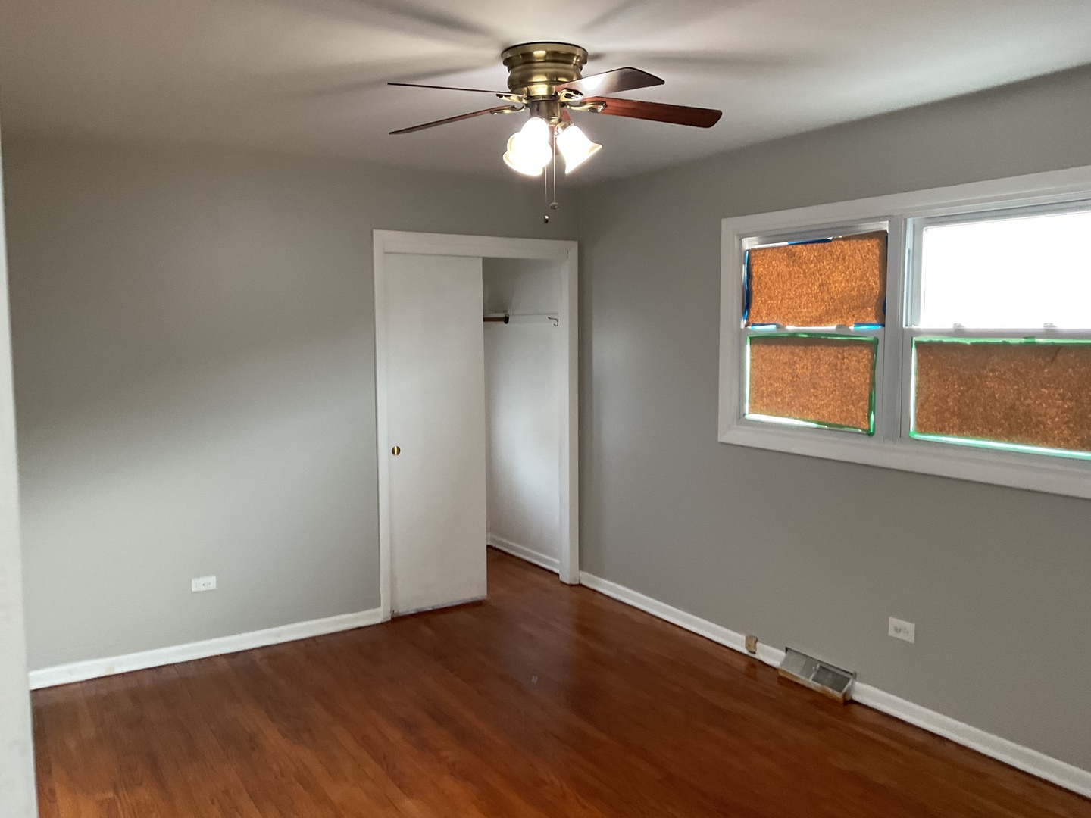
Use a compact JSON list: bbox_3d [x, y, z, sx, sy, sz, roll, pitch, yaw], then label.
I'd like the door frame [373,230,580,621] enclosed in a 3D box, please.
[{"bbox_3d":[-0.381,0.077,5.240,1.290,2.100,0.140,-4,6,-32],"label":"door frame"}]

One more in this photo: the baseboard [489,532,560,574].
[{"bbox_3d":[-0.129,0.989,6.250,0.020,0.090,1.040,-4,6,-32],"label":"baseboard"}]

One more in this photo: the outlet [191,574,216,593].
[{"bbox_3d":[-1.655,0.848,4.434,0.115,0.070,0.015,-4,6,-32],"label":"outlet"}]

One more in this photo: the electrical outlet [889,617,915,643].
[{"bbox_3d":[1.440,0.892,3.689,0.015,0.075,0.118,-4,6,-32],"label":"electrical outlet"}]

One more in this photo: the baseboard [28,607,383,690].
[{"bbox_3d":[-1.607,1.161,4.496,1.695,0.090,0.020,-4,6,-32],"label":"baseboard"}]

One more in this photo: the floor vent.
[{"bbox_3d":[1.190,1.172,4.049,0.078,0.120,0.395,-4,6,-32],"label":"floor vent"}]

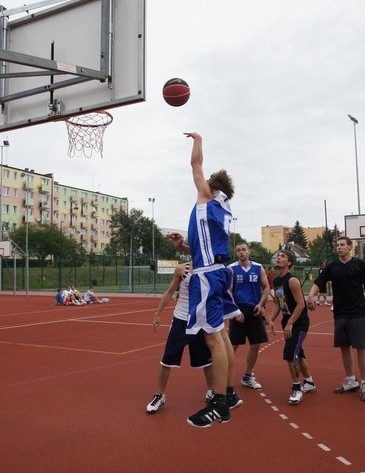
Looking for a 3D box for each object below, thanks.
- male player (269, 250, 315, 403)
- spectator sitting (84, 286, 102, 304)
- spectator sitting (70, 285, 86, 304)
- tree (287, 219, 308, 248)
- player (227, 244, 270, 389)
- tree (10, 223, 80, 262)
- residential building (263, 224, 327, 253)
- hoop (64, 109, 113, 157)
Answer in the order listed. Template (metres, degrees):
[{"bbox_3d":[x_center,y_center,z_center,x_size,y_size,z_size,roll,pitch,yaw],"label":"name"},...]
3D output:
[{"bbox_3d":[1.250,1.004,5.825,0.600,1.680,0.560,2,-5,-41],"label":"male player"},{"bbox_3d":[-4.165,2.730,23.510,0.850,0.820,0.520,-1,-4,-3],"label":"spectator sitting"},{"bbox_3d":[-4.794,2.705,23.272,0.850,0.860,0.520,-1,-4,-6],"label":"spectator sitting"},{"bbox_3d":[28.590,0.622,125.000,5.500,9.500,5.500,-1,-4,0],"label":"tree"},{"bbox_3d":[0.838,0.983,6.441,0.600,1.820,0.480,-2,-4,6],"label":"player"},{"bbox_3d":[-16.348,0.716,60.000,8.800,5.000,7.500,-1,-4,0],"label":"tree"},{"bbox_3d":[45.460,2.446,205.000,28.000,15.000,14.000,-3,-4,30],"label":"residential building"},{"bbox_3d":[-0.955,-1.018,5.185,0.490,0.440,0.520,-1,-4,0],"label":"hoop"}]

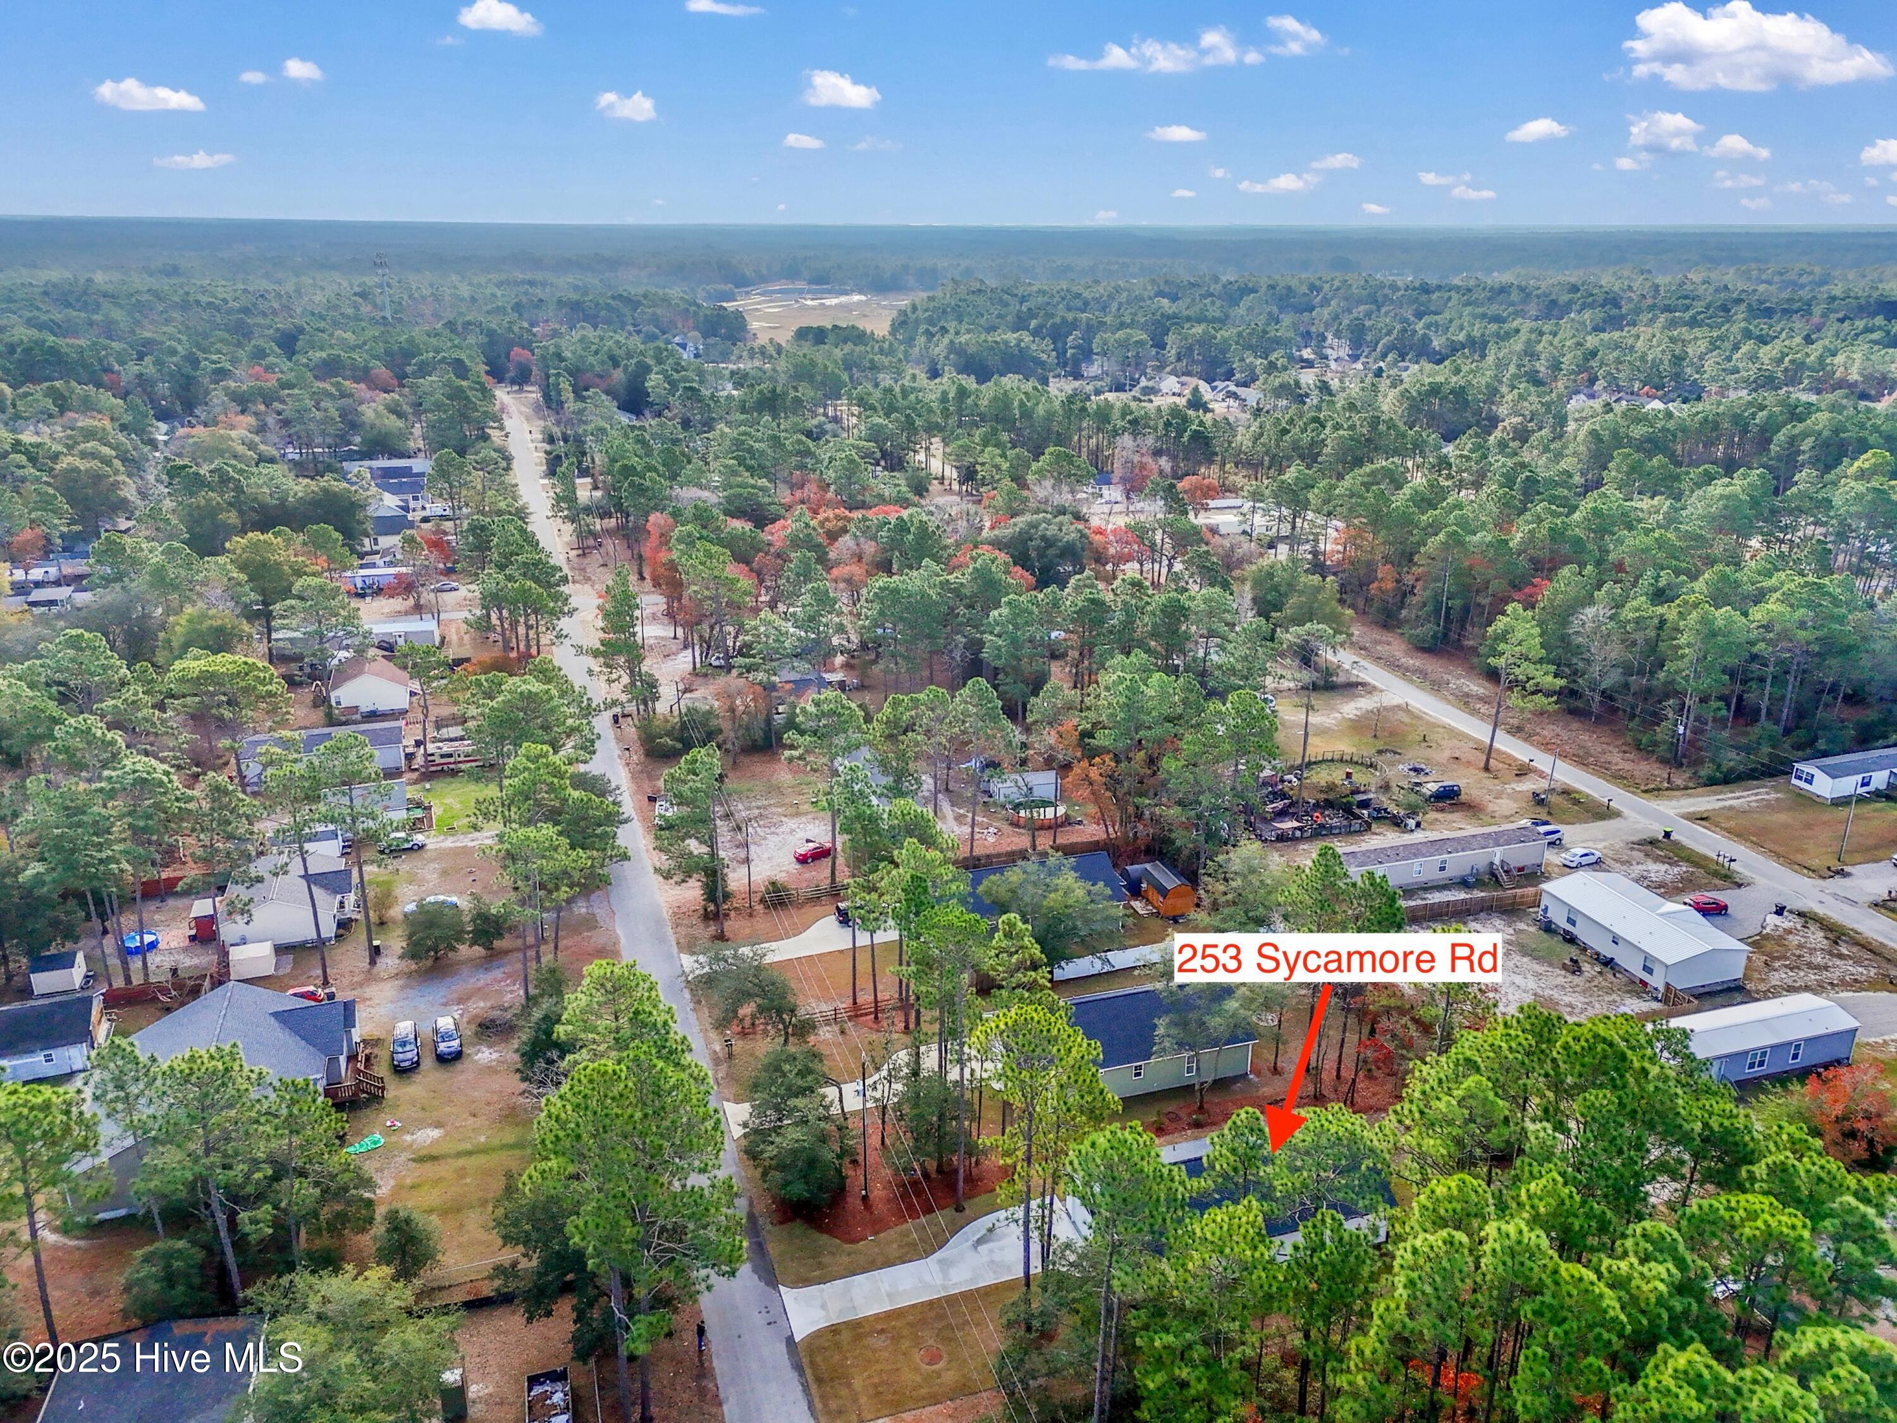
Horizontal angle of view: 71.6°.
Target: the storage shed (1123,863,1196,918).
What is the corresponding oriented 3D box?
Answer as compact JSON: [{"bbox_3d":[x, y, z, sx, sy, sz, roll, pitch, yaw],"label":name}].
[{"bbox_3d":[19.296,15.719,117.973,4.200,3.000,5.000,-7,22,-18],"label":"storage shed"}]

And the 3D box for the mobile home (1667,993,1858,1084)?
[{"bbox_3d":[57.694,24.105,95.091,16.200,3.550,4.400,-6,21,-15],"label":"mobile home"}]

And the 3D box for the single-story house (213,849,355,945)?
[{"bbox_3d":[-56.814,16.108,114.014,9.700,4.600,10.800,-6,21,-17],"label":"single-story house"}]

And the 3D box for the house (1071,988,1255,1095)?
[{"bbox_3d":[12.565,22.897,95.590,17.300,5.200,9.200,-6,21,-16],"label":"house"}]

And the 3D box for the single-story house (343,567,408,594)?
[{"bbox_3d":[-93.412,-21.682,216.298,11.200,3.500,4.600,-7,22,-18],"label":"single-story house"}]

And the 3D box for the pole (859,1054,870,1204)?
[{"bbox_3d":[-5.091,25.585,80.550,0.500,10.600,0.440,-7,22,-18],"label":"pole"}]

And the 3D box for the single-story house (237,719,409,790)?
[{"bbox_3d":[-69.113,4.474,146.152,16.800,3.800,7.900,-6,21,-16],"label":"single-story house"}]

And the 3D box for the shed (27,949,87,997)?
[{"bbox_3d":[-74.590,21.647,110.278,3.150,2.850,3.050,-6,21,-17],"label":"shed"}]

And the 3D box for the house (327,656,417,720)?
[{"bbox_3d":[-72.315,-3.636,165.664,9.500,5.300,11.000,-7,22,-18],"label":"house"}]

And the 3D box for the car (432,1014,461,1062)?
[{"bbox_3d":[-37.129,23.964,97.387,1.860,1.650,4.400,-7,22,-19],"label":"car"}]

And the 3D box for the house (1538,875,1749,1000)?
[{"bbox_3d":[58.044,18.323,109.979,9.100,3.950,13.900,-7,22,-18],"label":"house"}]

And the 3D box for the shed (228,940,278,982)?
[{"bbox_3d":[-56.552,19.969,106.904,3.050,2.350,2.700,-6,21,-17],"label":"shed"}]

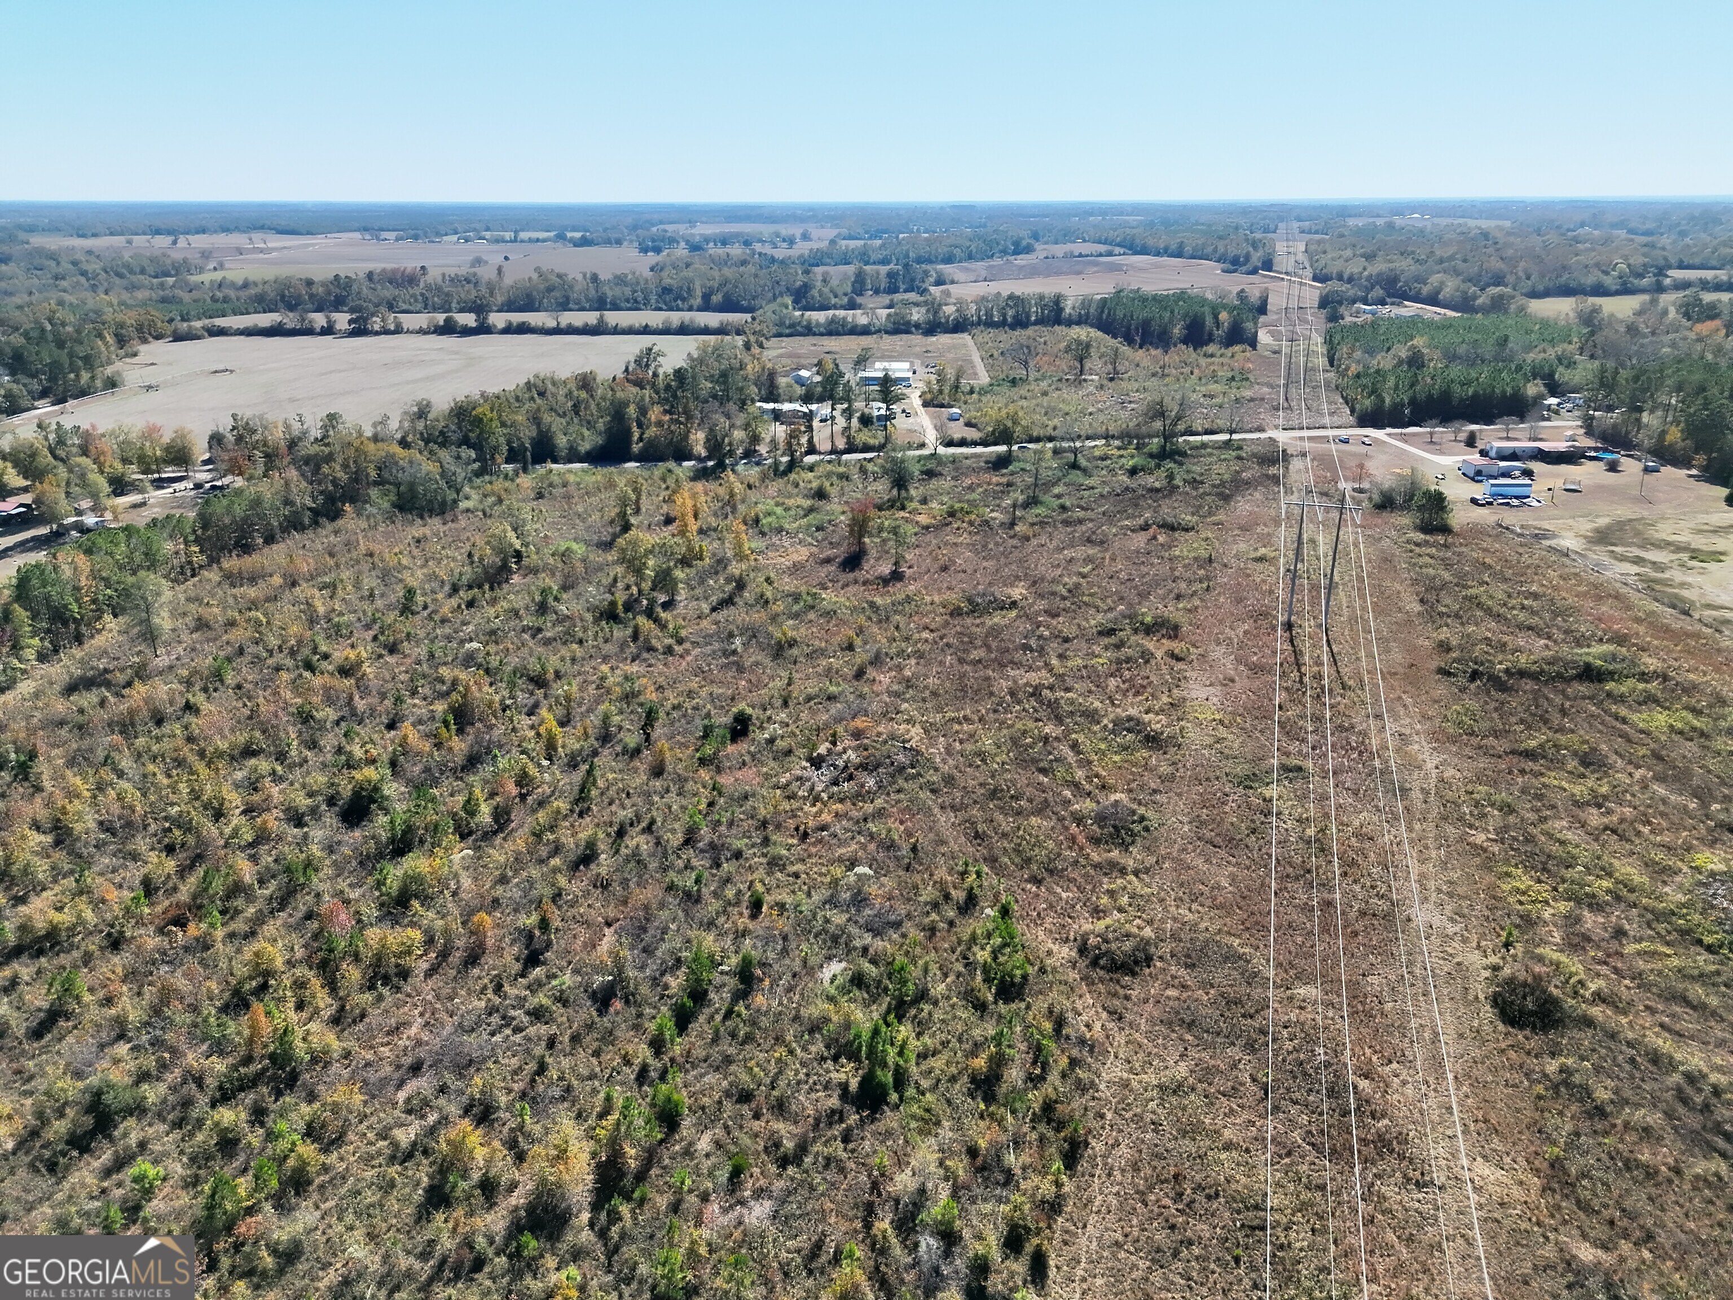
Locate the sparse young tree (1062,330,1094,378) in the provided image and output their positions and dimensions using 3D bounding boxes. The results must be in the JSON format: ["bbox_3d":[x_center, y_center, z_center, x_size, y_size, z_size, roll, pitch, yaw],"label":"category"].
[{"bbox_3d":[87.466,-122.371,496.741,12.684,18.885,12.684,0,21,0],"label":"sparse young tree"}]

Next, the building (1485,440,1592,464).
[{"bbox_3d":[192.974,-57.597,345.548,25.000,4.500,9.000,0,21,0],"label":"building"}]

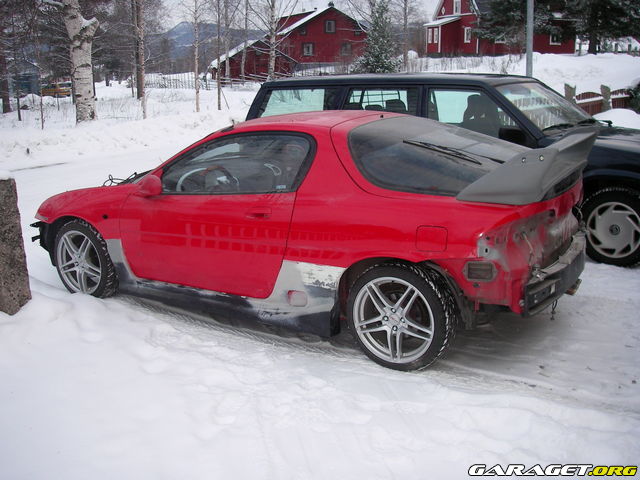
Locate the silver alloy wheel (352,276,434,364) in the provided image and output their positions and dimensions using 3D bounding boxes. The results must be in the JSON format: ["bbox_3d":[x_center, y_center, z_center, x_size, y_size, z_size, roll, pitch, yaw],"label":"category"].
[{"bbox_3d":[0.441,0.418,3.886,0.472,0.472,0.190,7,15,30],"label":"silver alloy wheel"}]

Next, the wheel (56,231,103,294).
[{"bbox_3d":[-1.674,0.150,5.098,0.472,0.472,0.190,8,15,31],"label":"wheel"}]

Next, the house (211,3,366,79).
[{"bbox_3d":[-3.012,-22.231,79.363,17.000,8.000,11.000,-1,13,-1],"label":"house"}]

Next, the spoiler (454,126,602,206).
[{"bbox_3d":[1.246,-0.456,4.046,0.470,0.320,1.300,7,15,30],"label":"spoiler"}]

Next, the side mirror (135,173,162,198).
[{"bbox_3d":[-1.095,-0.353,4.485,0.120,0.135,0.190,7,15,30],"label":"side mirror"}]

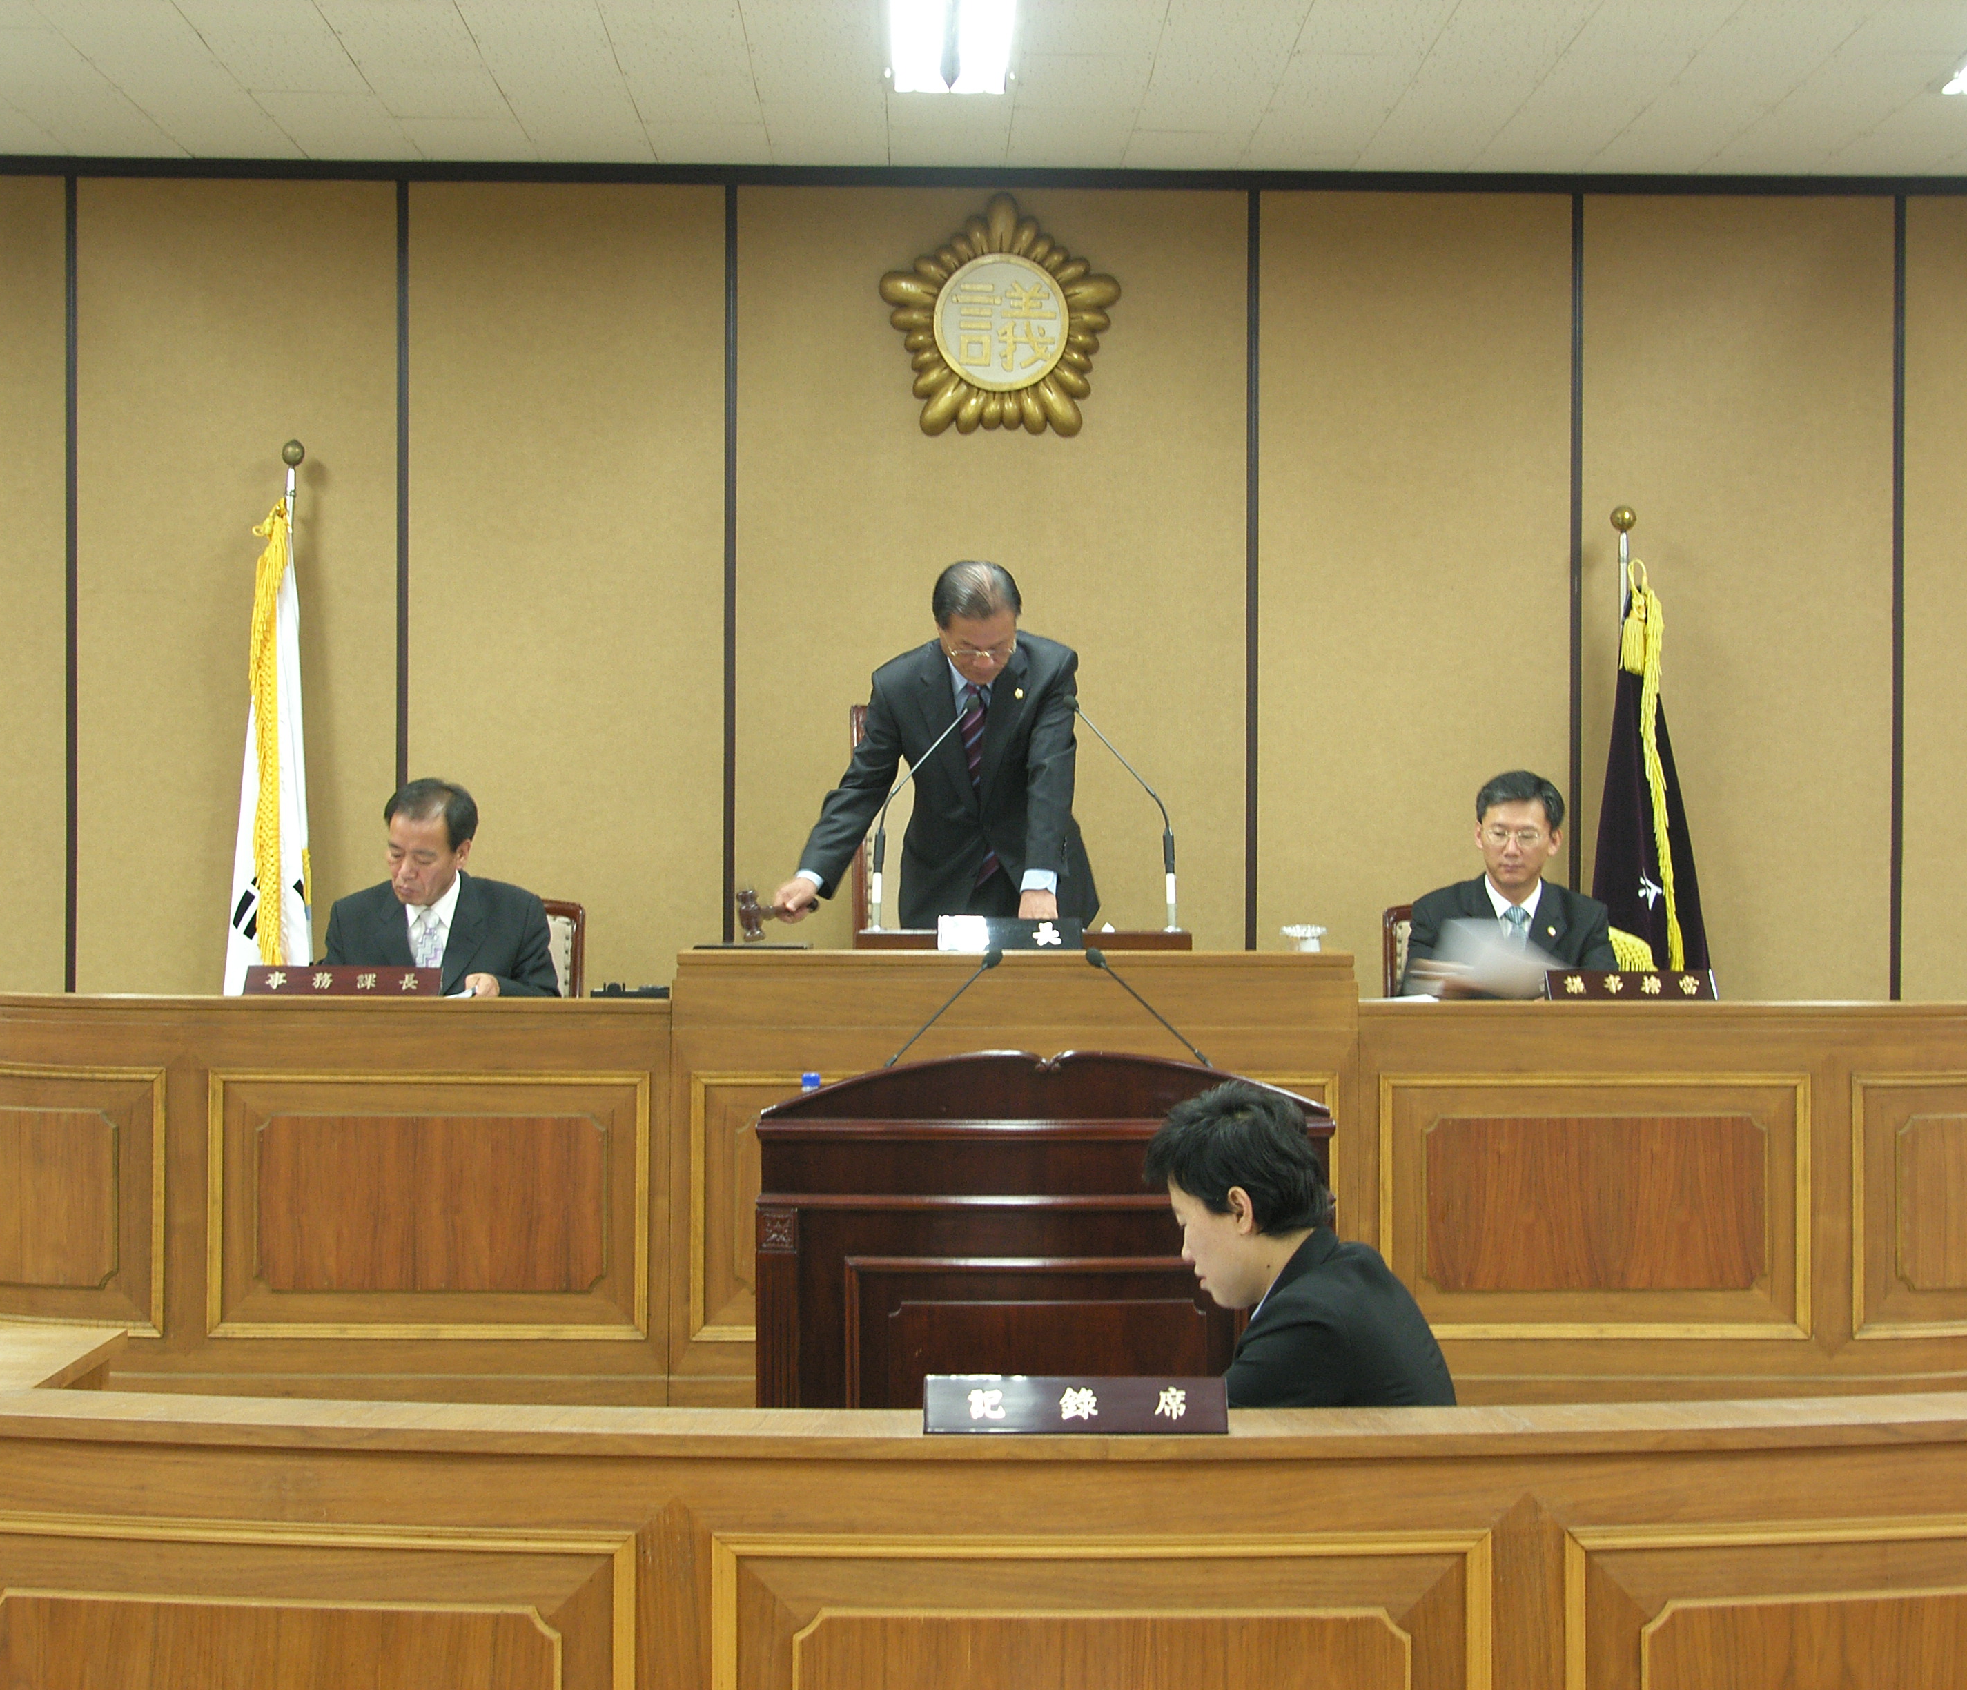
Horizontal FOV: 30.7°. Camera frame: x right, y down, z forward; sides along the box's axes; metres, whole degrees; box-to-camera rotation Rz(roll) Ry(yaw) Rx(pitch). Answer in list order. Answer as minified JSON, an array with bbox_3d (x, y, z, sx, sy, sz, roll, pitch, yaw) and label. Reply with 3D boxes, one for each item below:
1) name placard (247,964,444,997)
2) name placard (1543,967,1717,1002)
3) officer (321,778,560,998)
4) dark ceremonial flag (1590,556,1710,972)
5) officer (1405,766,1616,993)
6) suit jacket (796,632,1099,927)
[{"bbox_3d":[-1.262,0.270,7.060,0.395,0.062,0.070,0,0,-2],"label":"name placard"},{"bbox_3d":[1.287,0.277,7.120,0.335,0.065,0.070,0,0,-2],"label":"name placard"},{"bbox_3d":[-1.138,0.468,7.500,0.510,1.220,0.750,0,0,7],"label":"officer"},{"bbox_3d":[1.700,-0.100,9.080,0.360,1.270,0.250,0,0,-2],"label":"dark ceremonial flag"},{"bbox_3d":[1.112,0.450,7.550,0.490,1.220,0.750,0,0,2],"label":"officer"},{"bbox_3d":[-0.075,-0.110,7.500,0.630,0.690,0.460,0,0,-2],"label":"suit jacket"}]

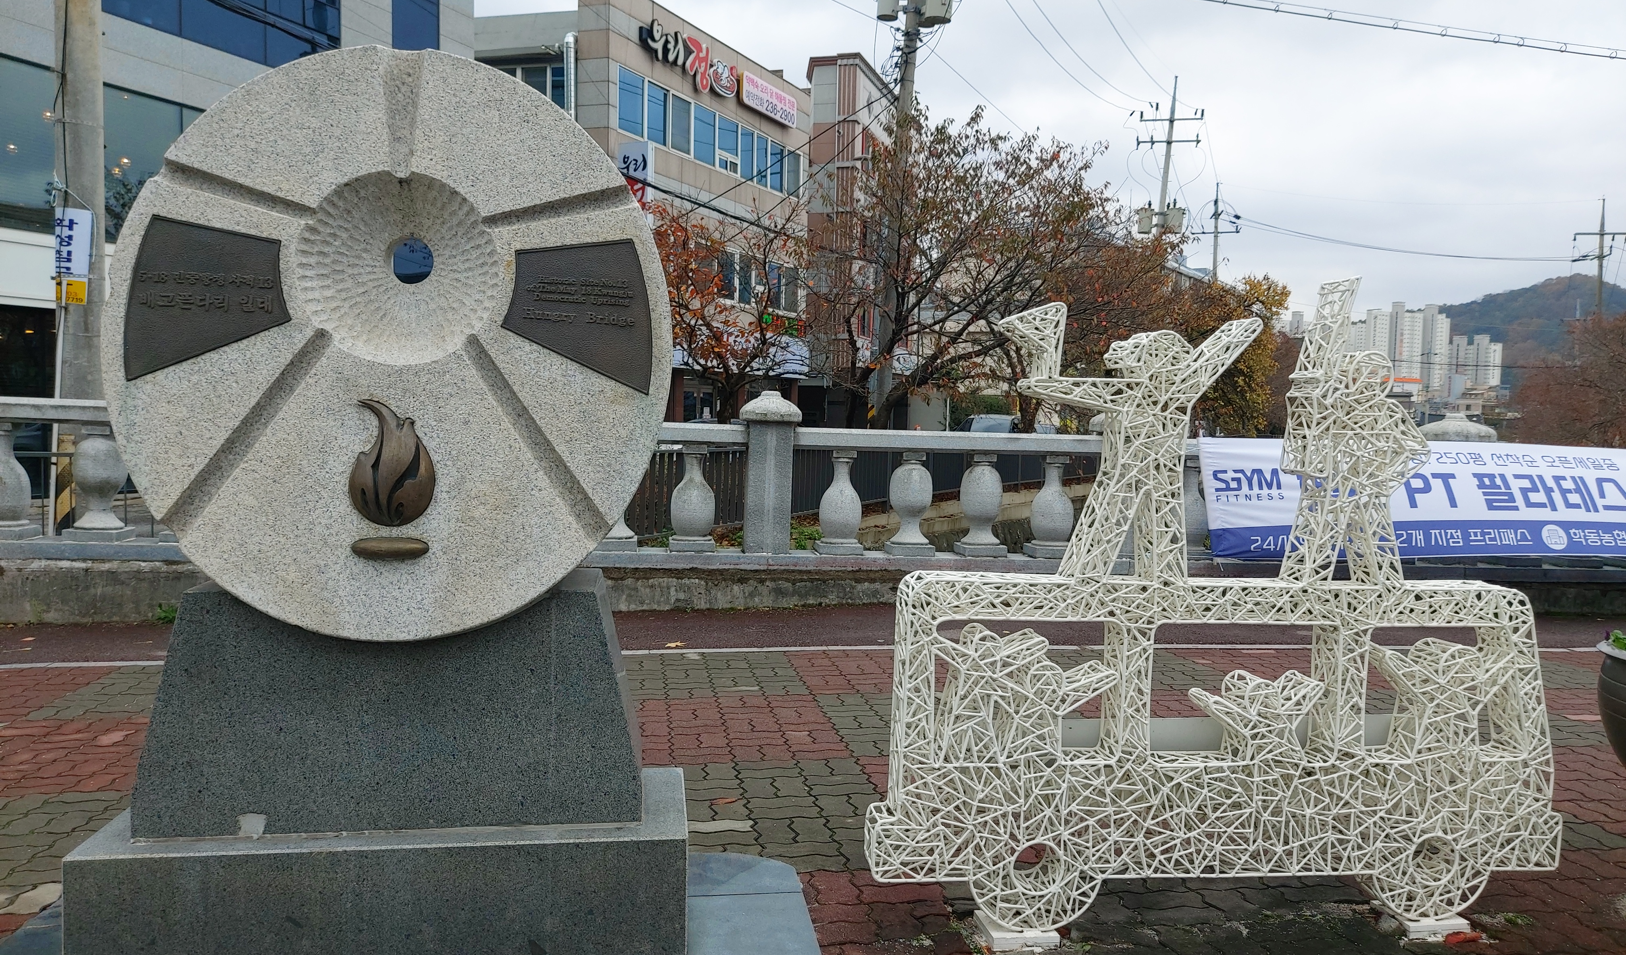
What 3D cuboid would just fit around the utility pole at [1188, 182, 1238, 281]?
[{"bbox_3d":[22.917,-9.067,67.366,2.500,15.520,0.600,2,3,25],"label":"utility pole"}]

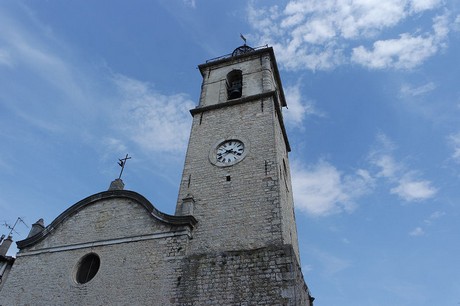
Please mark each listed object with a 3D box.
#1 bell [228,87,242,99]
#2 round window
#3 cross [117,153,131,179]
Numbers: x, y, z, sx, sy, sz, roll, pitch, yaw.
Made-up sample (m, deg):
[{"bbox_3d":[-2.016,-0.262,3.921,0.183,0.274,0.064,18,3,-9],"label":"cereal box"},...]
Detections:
[{"bbox_3d":[0.407,-4.234,21.399,0.900,0.825,0.900,-10,-42,15],"label":"bell"},{"bbox_3d":[-7.124,5.854,15.460,1.561,1.561,0.300,-12,-42,18],"label":"round window"},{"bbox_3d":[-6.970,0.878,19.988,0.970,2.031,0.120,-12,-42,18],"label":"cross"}]

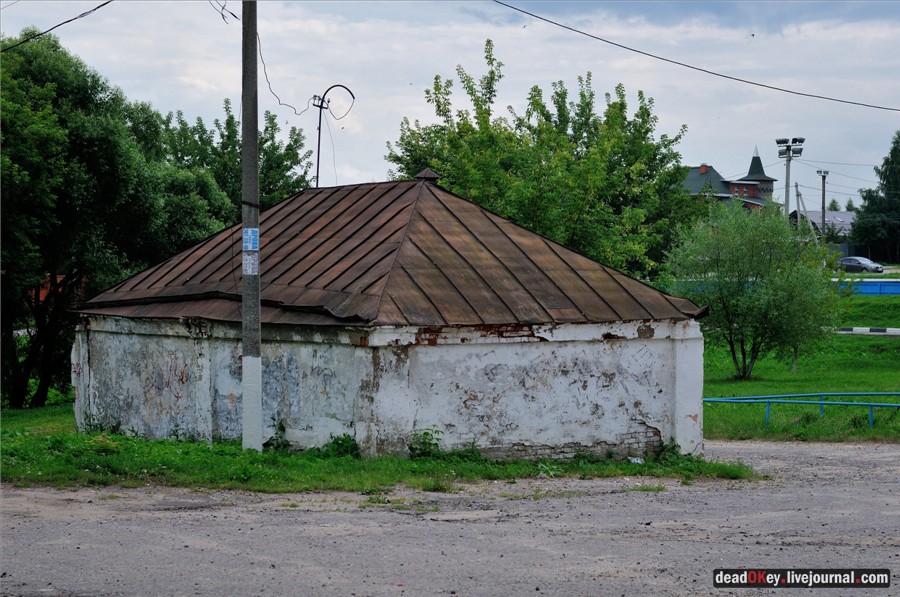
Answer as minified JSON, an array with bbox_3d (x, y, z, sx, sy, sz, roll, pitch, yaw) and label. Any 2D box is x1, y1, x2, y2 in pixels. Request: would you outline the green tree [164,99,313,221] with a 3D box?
[{"bbox_3d":[-6.447,-1.883,56.000,5.000,8.200,5.000,0,1,0],"label":"green tree"}]

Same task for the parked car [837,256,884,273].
[{"bbox_3d":[39.128,-3.204,178.000,4.550,1.460,1.780,0,1,44],"label":"parked car"}]

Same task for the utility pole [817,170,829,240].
[{"bbox_3d":[32.833,-5.994,165.000,1.050,10.400,0.700,0,1,12],"label":"utility pole"}]

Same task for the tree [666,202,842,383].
[{"bbox_3d":[8.593,-0.198,53.000,4.950,5.000,4.700,0,1,0],"label":"tree"}]

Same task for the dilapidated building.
[{"bbox_3d":[-1.509,0.181,32.701,6.300,4.500,10.900,-1,1,-33],"label":"dilapidated building"}]

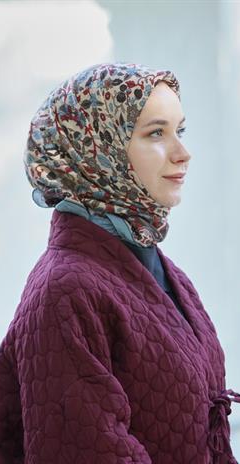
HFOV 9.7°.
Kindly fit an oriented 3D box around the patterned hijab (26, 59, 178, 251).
[{"bbox_3d":[-0.027,-0.119,2.170,0.245,0.280,0.205,0,0,30],"label":"patterned hijab"}]

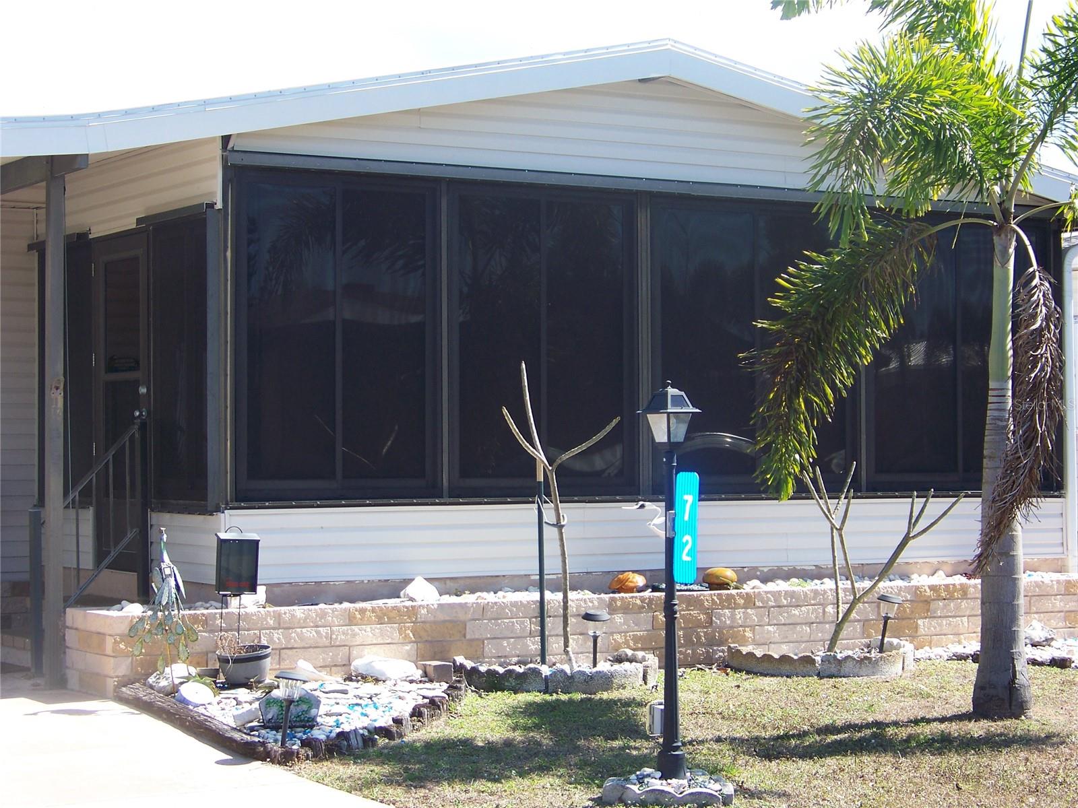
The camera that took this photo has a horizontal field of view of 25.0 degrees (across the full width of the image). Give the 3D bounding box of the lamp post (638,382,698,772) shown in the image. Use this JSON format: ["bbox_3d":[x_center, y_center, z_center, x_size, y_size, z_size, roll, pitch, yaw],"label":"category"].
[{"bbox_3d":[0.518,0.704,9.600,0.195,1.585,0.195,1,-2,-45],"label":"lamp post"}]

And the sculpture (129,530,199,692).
[{"bbox_3d":[-1.849,1.021,12.000,0.345,0.810,0.300,0,-1,-9],"label":"sculpture"}]

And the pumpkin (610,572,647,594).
[{"bbox_3d":[0.518,1.041,14.100,0.215,0.135,0.200,0,-1,0],"label":"pumpkin"}]

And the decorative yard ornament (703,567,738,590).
[{"bbox_3d":[1.073,1.041,14.400,0.210,0.135,0.200,0,-1,0],"label":"decorative yard ornament"}]

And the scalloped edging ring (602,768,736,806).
[{"bbox_3d":[0.506,1.516,9.580,0.525,0.100,0.470,0,-1,0],"label":"scalloped edging ring"}]

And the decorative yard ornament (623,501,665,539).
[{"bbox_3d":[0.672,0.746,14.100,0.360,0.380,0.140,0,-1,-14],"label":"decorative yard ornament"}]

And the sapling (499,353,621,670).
[{"bbox_3d":[0.117,0.586,12.700,0.610,1.630,0.480,0,-1,0],"label":"sapling"}]

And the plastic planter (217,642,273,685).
[{"bbox_3d":[-1.493,1.324,12.300,0.277,0.195,0.277,0,-1,0],"label":"plastic planter"}]

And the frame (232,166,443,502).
[{"bbox_3d":[-1.145,-0.377,13.893,1.330,1.880,0.090,0,-1,-31],"label":"frame"}]

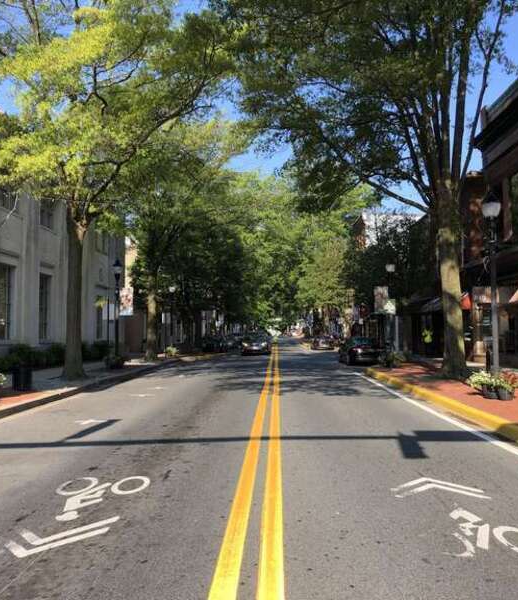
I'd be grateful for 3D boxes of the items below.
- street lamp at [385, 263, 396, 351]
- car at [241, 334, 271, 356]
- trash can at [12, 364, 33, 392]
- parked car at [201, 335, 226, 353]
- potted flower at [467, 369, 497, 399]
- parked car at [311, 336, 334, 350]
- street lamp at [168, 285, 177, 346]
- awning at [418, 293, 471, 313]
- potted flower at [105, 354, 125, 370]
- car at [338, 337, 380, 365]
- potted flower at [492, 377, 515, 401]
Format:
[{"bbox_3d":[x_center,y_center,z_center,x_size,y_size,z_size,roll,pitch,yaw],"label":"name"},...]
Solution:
[{"bbox_3d":[5.812,0.527,28.600,0.480,4.880,0.480,0,-3,2],"label":"street lamp"},{"bbox_3d":[-0.206,3.366,48.446,1.830,1.480,4.600,0,-3,2],"label":"car"},{"bbox_3d":[-6.834,2.263,18.700,0.620,0.820,0.620,0,-3,0],"label":"trash can"},{"bbox_3d":[-3.616,3.512,52.000,1.820,1.480,4.600,0,-3,2],"label":"parked car"},{"bbox_3d":[5.284,2.010,15.300,0.760,0.660,0.720,0,-3,2],"label":"potted flower"},{"bbox_3d":[6.044,3.984,61.046,1.800,1.420,4.500,0,-3,2],"label":"parked car"},{"bbox_3d":[-5.547,1.218,41.500,0.480,4.880,0.480,0,-3,2],"label":"street lamp"},{"bbox_3d":[10.634,0.174,37.500,1.300,1.000,7.000,0,-3,2],"label":"awning"},{"bbox_3d":[-6.209,2.665,28.000,0.850,0.670,0.800,0,-3,2],"label":"potted flower"},{"bbox_3d":[5.354,2.666,34.300,1.820,1.480,4.600,0,-3,2],"label":"car"},{"bbox_3d":[5.679,2.031,15.000,0.540,0.550,0.520,0,-3,2],"label":"potted flower"}]

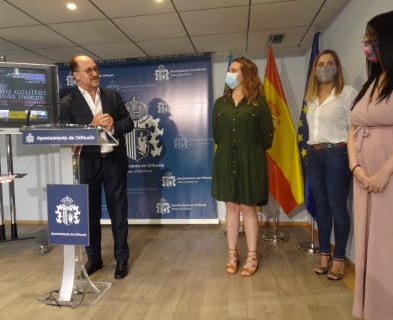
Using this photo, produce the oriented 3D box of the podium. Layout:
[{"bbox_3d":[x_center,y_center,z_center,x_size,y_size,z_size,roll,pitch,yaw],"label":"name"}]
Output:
[{"bbox_3d":[-0.856,0.358,2.093,0.500,1.160,0.380,-1,4,8],"label":"podium"}]

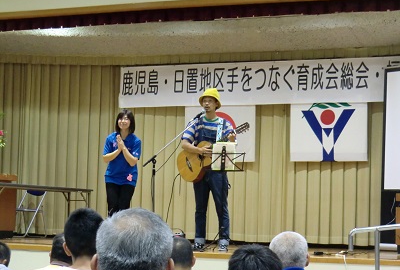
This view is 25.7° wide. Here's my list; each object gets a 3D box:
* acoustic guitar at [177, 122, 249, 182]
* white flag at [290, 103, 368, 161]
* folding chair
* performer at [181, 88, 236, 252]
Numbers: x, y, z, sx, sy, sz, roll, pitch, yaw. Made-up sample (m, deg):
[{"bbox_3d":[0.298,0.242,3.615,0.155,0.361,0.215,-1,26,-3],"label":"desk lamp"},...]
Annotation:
[{"bbox_3d":[0.138,0.133,9.330,1.020,0.400,0.115,-33,-23,28],"label":"acoustic guitar"},{"bbox_3d":[1.787,-0.034,12.100,1.080,0.800,0.030,0,-6,20],"label":"white flag"},{"bbox_3d":[-2.534,1.113,12.900,0.460,0.760,0.490,-2,-6,35],"label":"folding chair"},{"bbox_3d":[0.097,0.371,9.450,0.570,1.730,0.420,0,-6,22],"label":"performer"}]

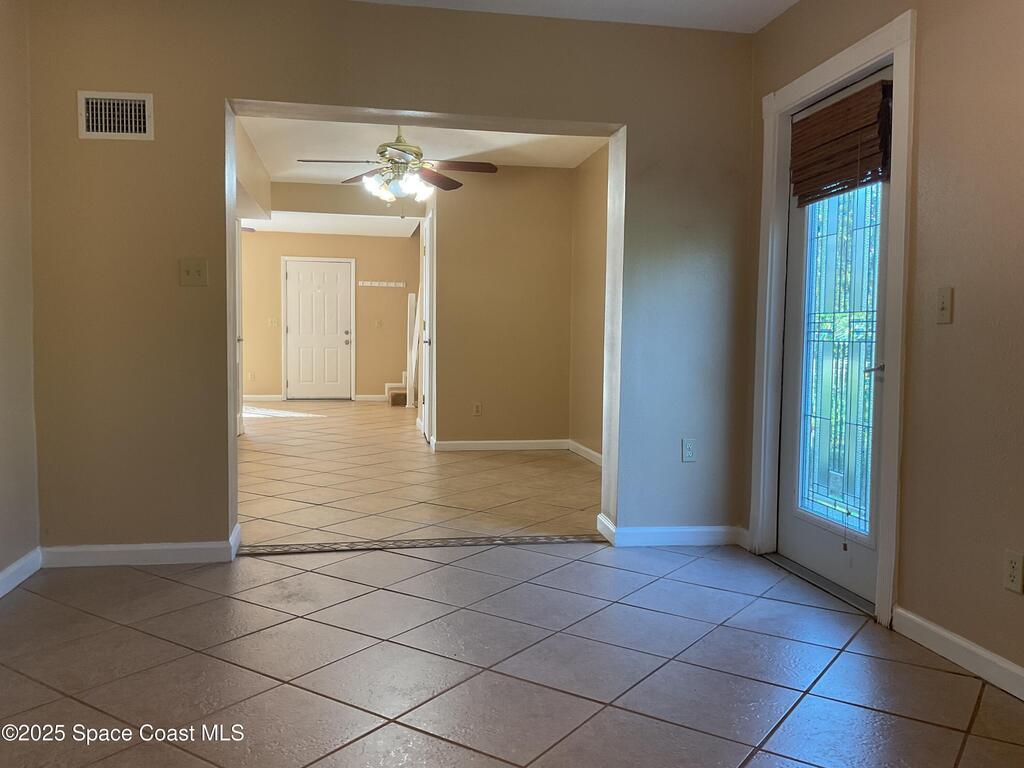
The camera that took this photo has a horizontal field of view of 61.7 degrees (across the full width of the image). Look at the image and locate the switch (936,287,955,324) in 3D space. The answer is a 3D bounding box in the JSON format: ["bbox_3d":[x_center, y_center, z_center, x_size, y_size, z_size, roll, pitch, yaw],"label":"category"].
[{"bbox_3d":[1.386,-0.251,2.749,0.016,0.116,0.072,0,3,-11],"label":"switch"}]

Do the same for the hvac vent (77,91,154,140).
[{"bbox_3d":[-1.648,-1.118,3.566,0.288,0.197,0.022,0,3,-11],"label":"hvac vent"}]

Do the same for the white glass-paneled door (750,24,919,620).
[{"bbox_3d":[1.296,-0.231,3.479,0.120,2.113,1.055,0,3,-11],"label":"white glass-paneled door"}]

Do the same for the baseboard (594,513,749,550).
[{"bbox_3d":[0.777,0.728,4.278,0.637,0.094,0.288,0,3,-11],"label":"baseboard"}]

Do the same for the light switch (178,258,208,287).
[{"bbox_3d":[-1.360,-0.474,3.661,0.118,0.115,0.016,0,3,-11],"label":"light switch"}]

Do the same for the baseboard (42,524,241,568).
[{"bbox_3d":[-1.628,0.728,3.818,0.780,0.094,0.288,0,3,-11],"label":"baseboard"}]

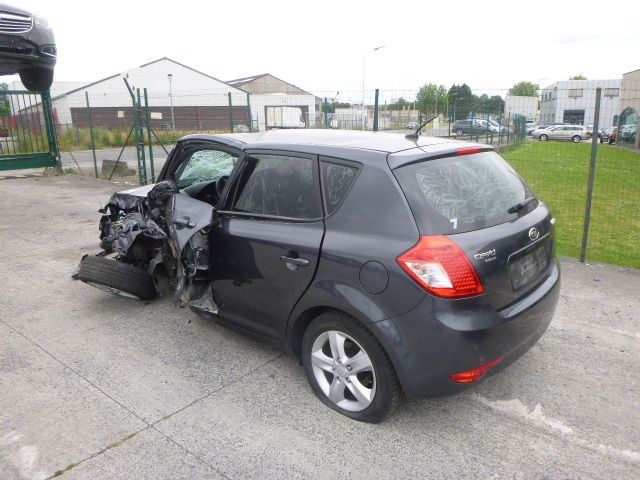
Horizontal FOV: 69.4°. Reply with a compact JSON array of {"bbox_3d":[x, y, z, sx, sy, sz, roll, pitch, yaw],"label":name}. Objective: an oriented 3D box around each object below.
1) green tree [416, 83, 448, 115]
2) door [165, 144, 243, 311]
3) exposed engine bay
[{"bbox_3d":[23.610,-27.079,97.000,6.800,9.500,6.800,-1,14,0],"label":"green tree"},{"bbox_3d":[-0.882,-0.054,3.240,0.800,1.140,0.320,11,18,40],"label":"door"},{"bbox_3d":[-1.251,-0.064,4.443,1.300,0.900,1.450,13,19,41],"label":"exposed engine bay"}]

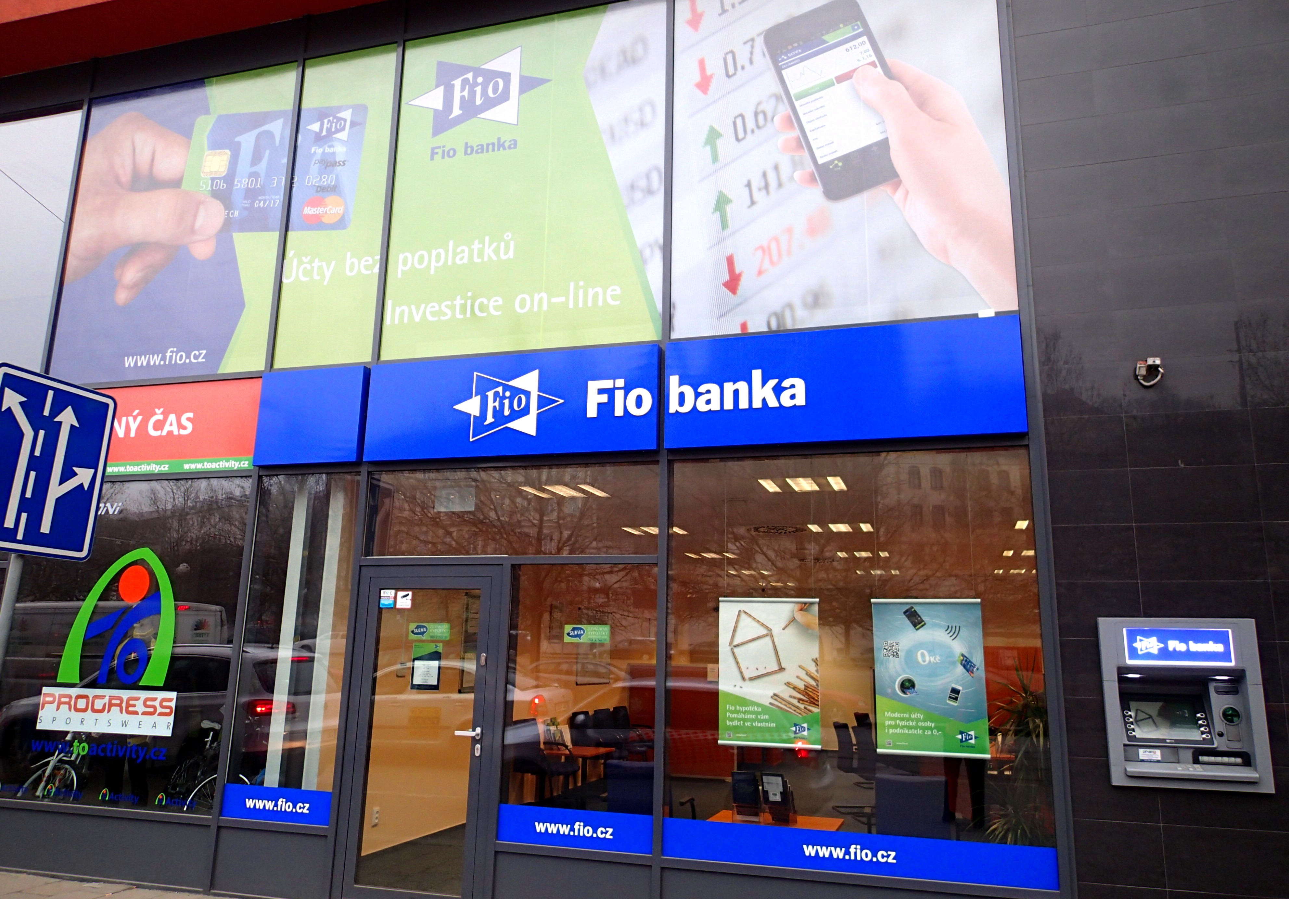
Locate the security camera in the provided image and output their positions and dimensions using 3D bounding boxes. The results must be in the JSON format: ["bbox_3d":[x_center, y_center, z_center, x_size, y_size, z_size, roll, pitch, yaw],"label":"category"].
[{"bbox_3d":[2.731,-0.416,5.042,0.106,0.154,0.130,-2,-12,16],"label":"security camera"}]

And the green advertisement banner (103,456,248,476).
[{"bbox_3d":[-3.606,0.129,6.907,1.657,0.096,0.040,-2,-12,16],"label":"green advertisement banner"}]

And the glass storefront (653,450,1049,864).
[{"bbox_3d":[1.137,1.102,5.297,2.097,2.199,0.060,-2,-12,16],"label":"glass storefront"}]

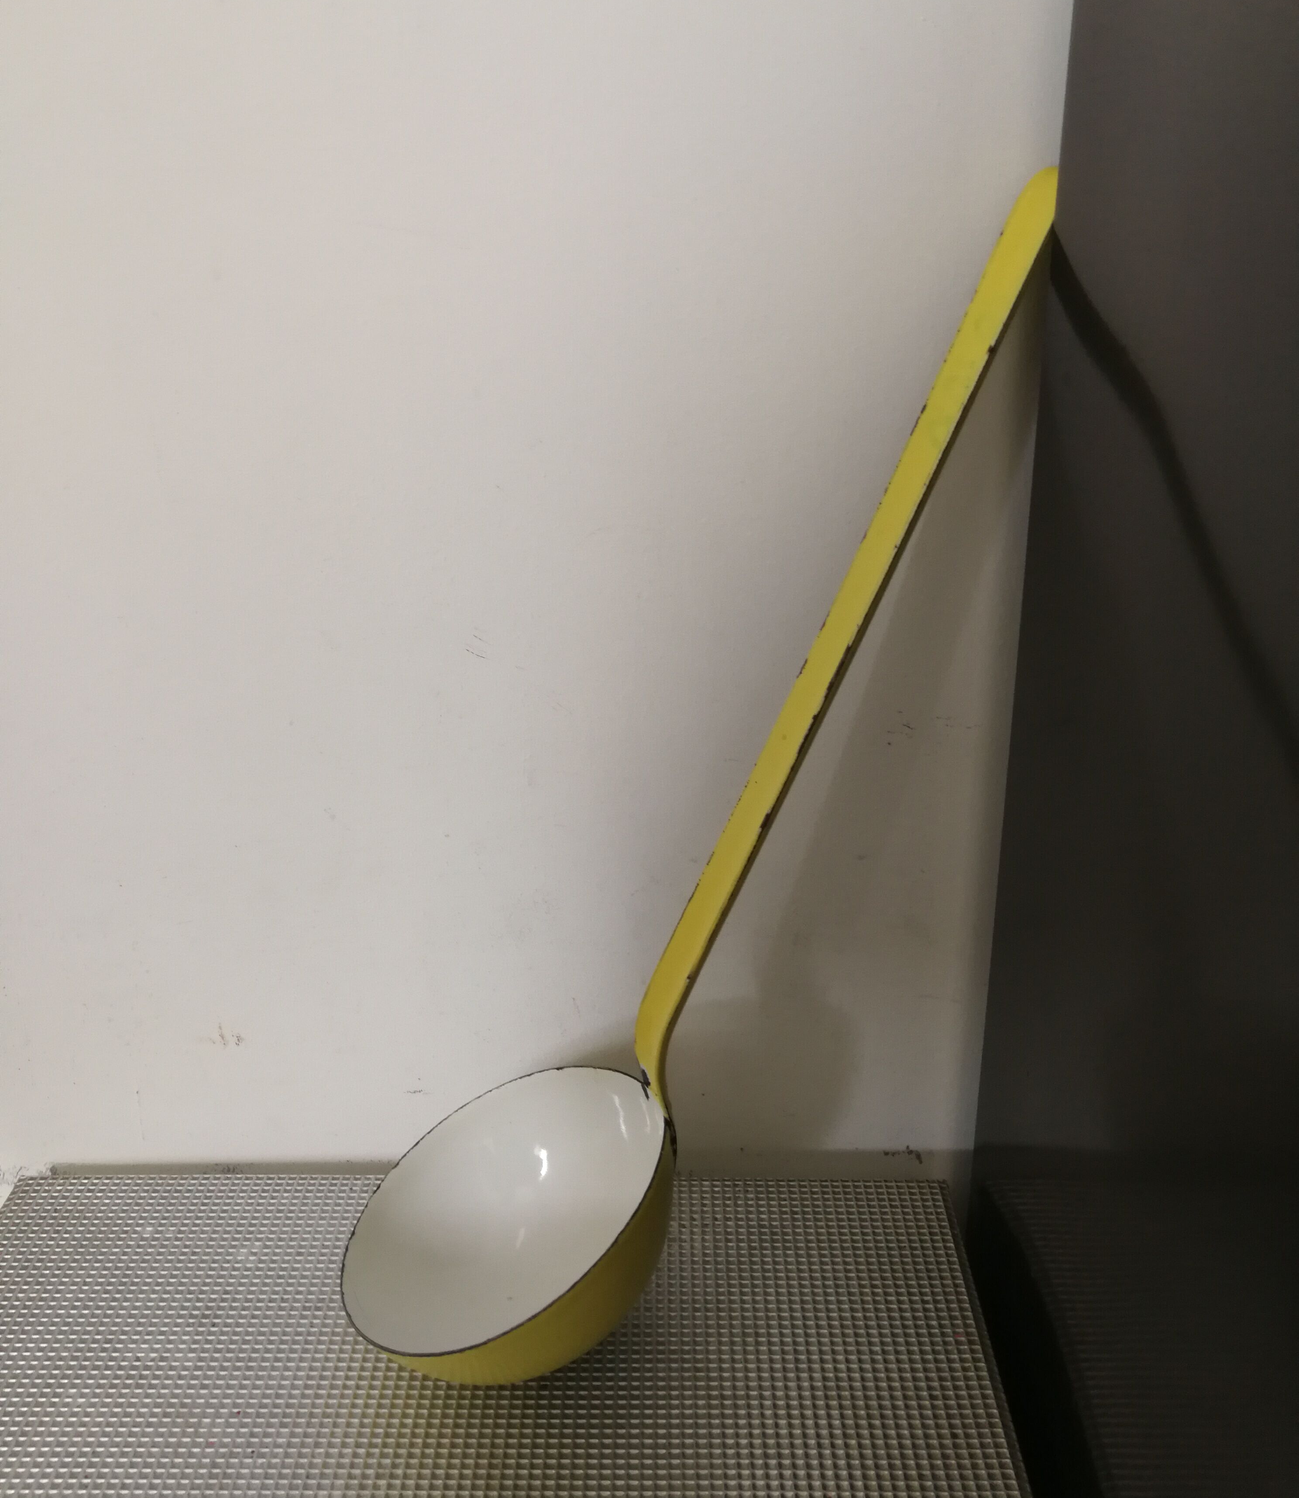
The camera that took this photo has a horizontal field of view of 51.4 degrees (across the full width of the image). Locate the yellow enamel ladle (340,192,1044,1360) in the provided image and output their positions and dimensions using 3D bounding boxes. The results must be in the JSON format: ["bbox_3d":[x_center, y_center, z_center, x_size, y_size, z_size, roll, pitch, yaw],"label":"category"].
[{"bbox_3d":[0.019,0.012,0.357,0.078,0.352,0.100,21,10,-21],"label":"yellow enamel ladle"}]

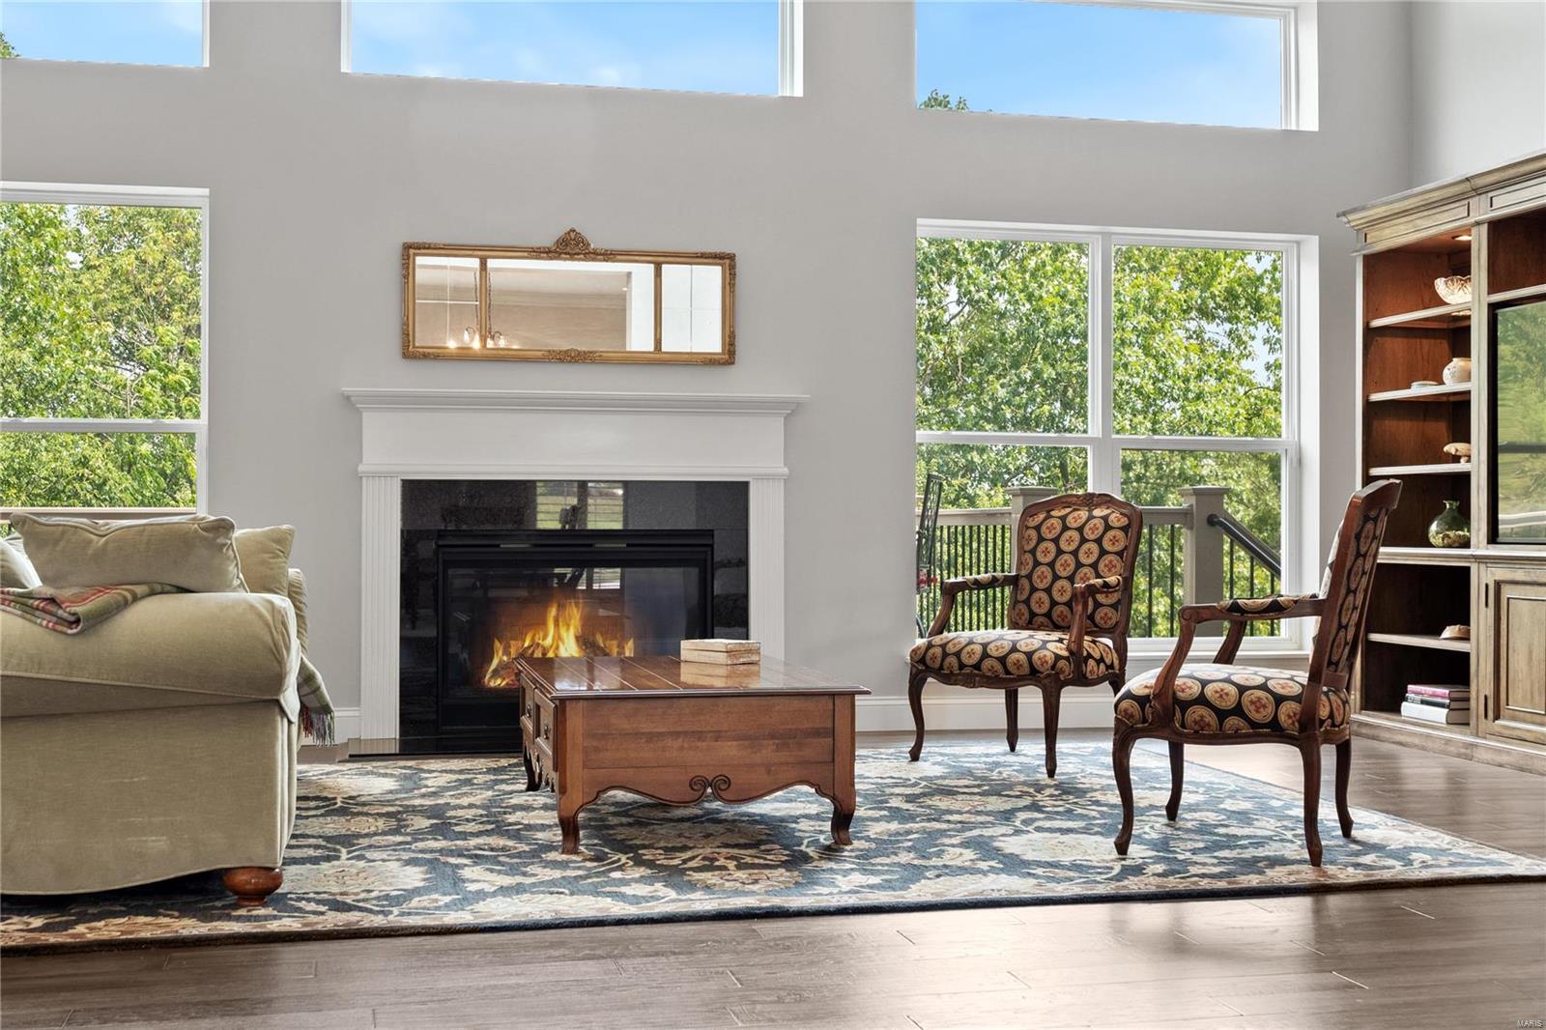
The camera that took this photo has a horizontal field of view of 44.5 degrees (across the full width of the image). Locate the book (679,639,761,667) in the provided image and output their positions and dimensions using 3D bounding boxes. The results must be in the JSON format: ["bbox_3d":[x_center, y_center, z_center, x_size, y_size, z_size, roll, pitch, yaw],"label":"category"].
[{"bbox_3d":[-0.168,0.440,6.075,0.135,0.069,0.214,0,0,-45],"label":"book"}]

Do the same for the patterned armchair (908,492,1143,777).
[{"bbox_3d":[0.980,0.415,7.033,0.680,1.000,0.720,0,0,45],"label":"patterned armchair"}]

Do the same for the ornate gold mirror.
[{"bbox_3d":[-0.812,-0.896,7.679,1.358,0.544,0.050,0,0,-13],"label":"ornate gold mirror"}]

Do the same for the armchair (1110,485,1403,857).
[{"bbox_3d":[1.349,0.407,5.187,0.720,1.000,0.680,0,0,26],"label":"armchair"}]

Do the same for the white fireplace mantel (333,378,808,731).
[{"bbox_3d":[-0.777,0.201,7.616,1.870,1.367,0.180,0,0,-13],"label":"white fireplace mantel"}]

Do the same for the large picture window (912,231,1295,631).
[{"bbox_3d":[1.480,-0.317,8.424,1.873,1.861,0.100,0,0,-13],"label":"large picture window"}]

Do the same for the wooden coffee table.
[{"bbox_3d":[-0.299,0.689,5.699,0.873,0.435,1.259,0,0,-13],"label":"wooden coffee table"}]

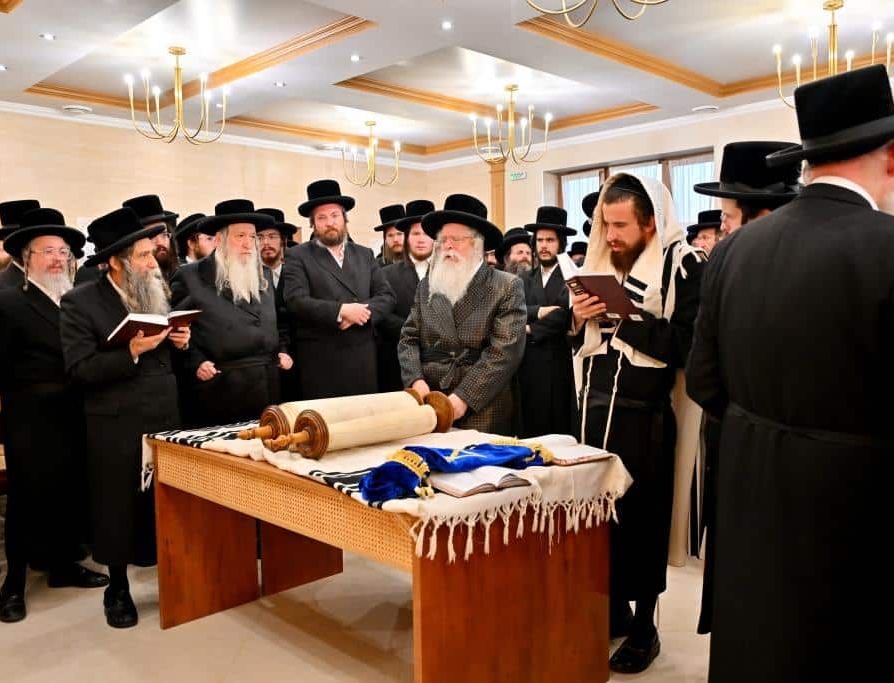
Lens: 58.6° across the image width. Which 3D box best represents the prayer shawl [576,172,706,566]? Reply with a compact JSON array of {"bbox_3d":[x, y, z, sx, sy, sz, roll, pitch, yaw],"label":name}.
[{"bbox_3d":[0.732,0.135,3.030,0.460,1.547,0.520,-3,4,-41],"label":"prayer shawl"}]

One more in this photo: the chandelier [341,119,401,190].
[{"bbox_3d":[-0.698,-1.711,7.269,0.570,0.574,0.570,-1,3,0],"label":"chandelier"}]

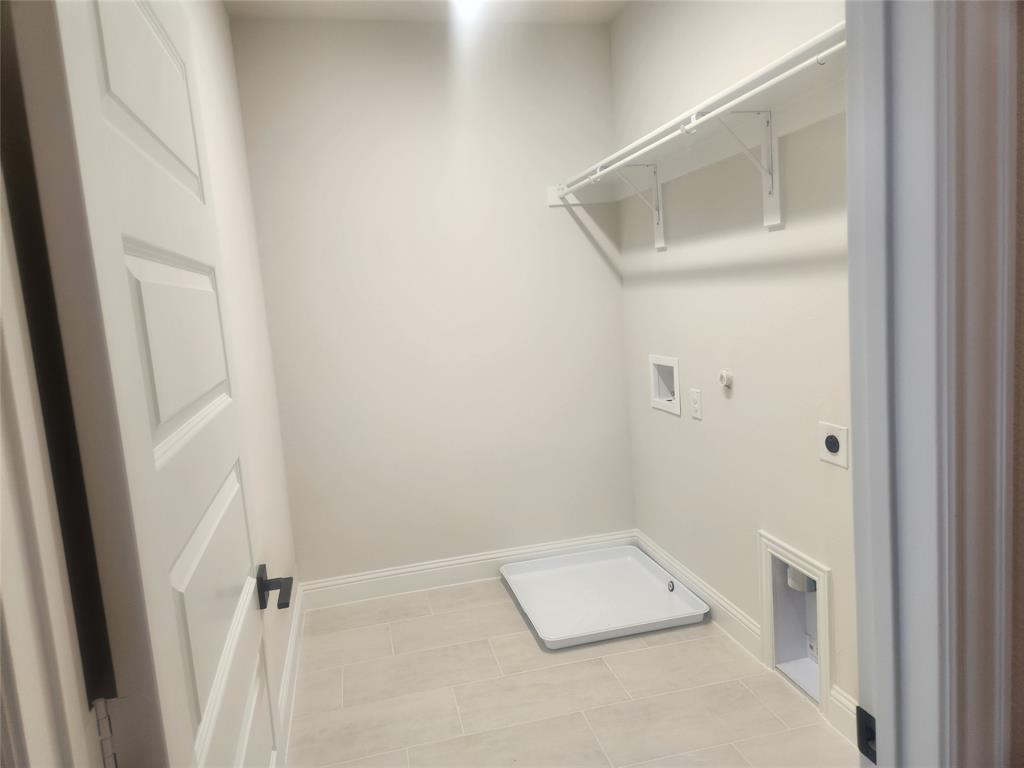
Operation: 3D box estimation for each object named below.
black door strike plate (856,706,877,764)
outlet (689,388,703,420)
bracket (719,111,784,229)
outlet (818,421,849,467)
[{"bbox_3d":[0.426,0.418,0.810,0.006,0.058,0.036,-6,7,-12],"label":"black door strike plate"},{"bbox_3d":[0.777,0.088,2.884,0.010,0.119,0.074,-6,8,-12],"label":"outlet"},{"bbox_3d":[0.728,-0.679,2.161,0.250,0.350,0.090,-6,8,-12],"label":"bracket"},{"bbox_3d":[0.967,0.183,2.057,0.012,0.117,0.121,-6,8,-12],"label":"outlet"}]

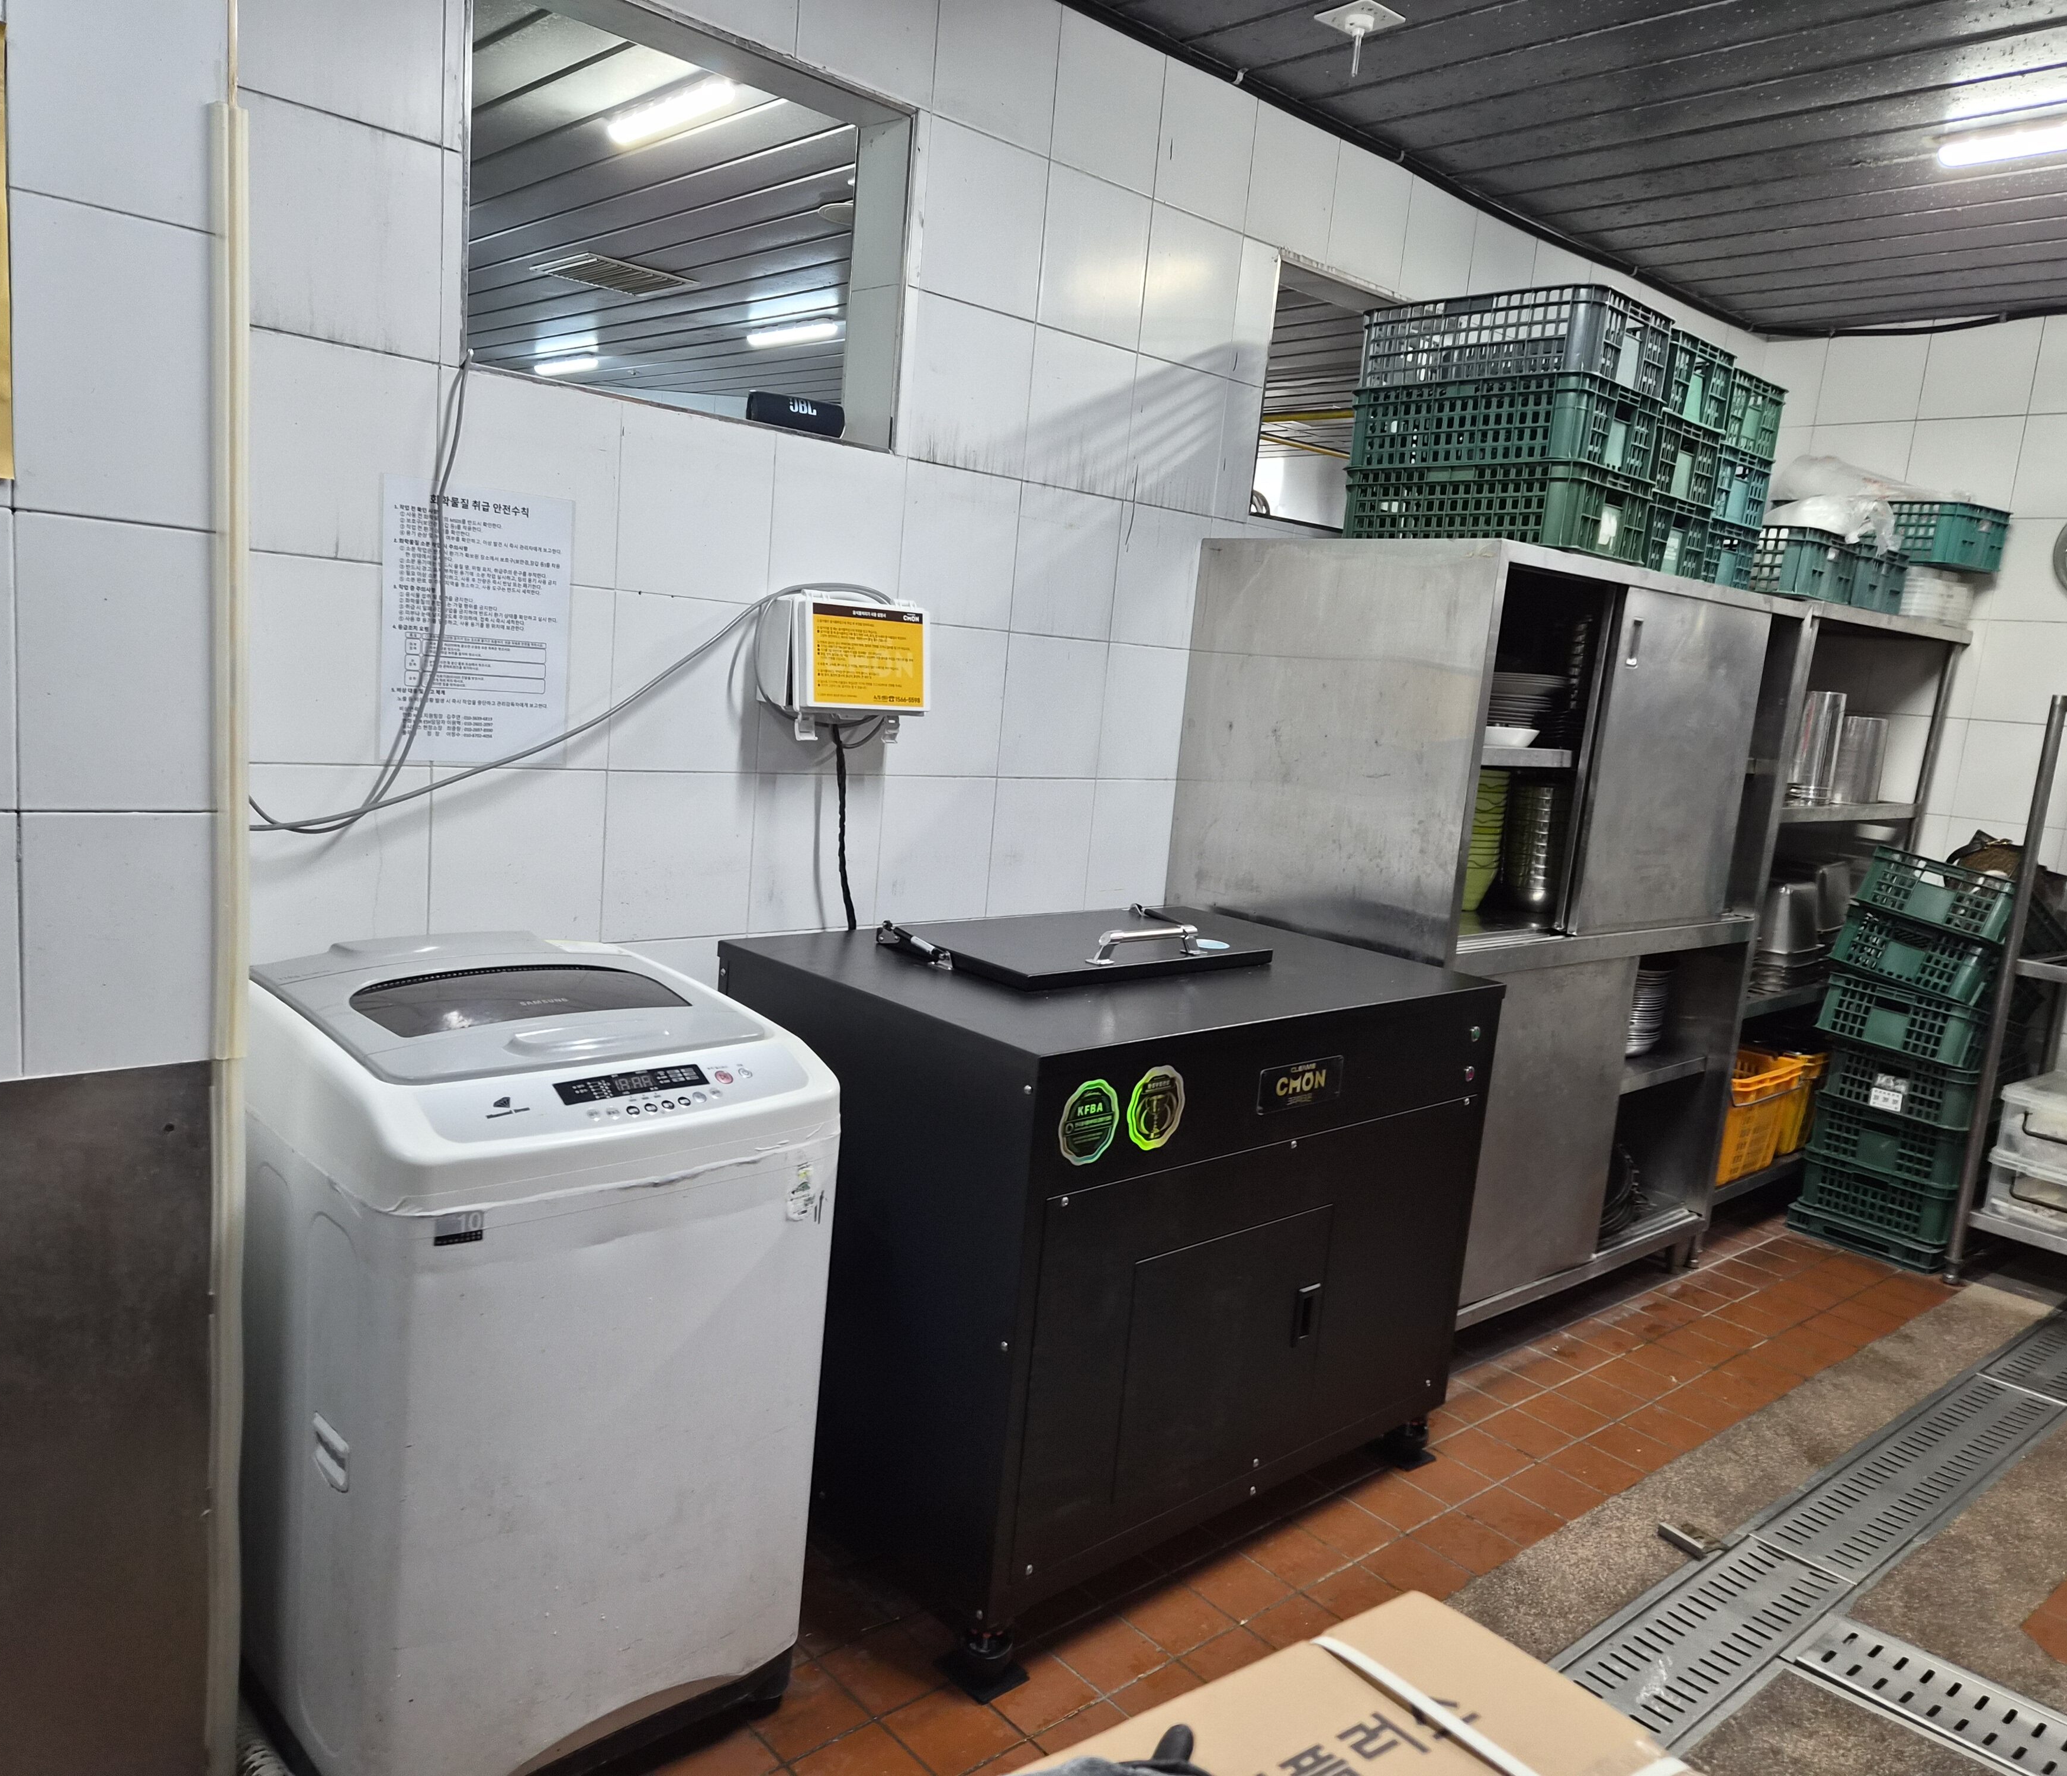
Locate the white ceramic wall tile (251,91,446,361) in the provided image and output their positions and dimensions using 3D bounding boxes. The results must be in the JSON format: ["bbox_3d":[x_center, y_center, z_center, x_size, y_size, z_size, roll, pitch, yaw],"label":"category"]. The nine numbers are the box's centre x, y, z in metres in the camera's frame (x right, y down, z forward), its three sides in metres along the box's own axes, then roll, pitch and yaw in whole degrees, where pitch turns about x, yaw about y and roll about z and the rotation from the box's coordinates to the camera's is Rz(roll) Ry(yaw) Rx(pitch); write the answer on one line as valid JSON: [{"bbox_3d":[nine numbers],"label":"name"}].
[{"bbox_3d":[-0.981,-0.924,2.227,0.299,0.299,0.010,-3,12,-44],"label":"white ceramic wall tile"}]

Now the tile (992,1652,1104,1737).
[{"bbox_3d":[-0.002,1.190,2.333,0.150,0.010,0.150,-3,12,-42],"label":"tile"}]

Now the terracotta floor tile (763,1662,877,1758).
[{"bbox_3d":[-0.332,1.179,2.248,0.151,0.010,0.151,-3,12,-42],"label":"terracotta floor tile"}]

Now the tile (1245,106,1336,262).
[{"bbox_3d":[0.585,-1.594,3.565,0.293,0.285,0.010,-3,11,-43],"label":"tile"}]

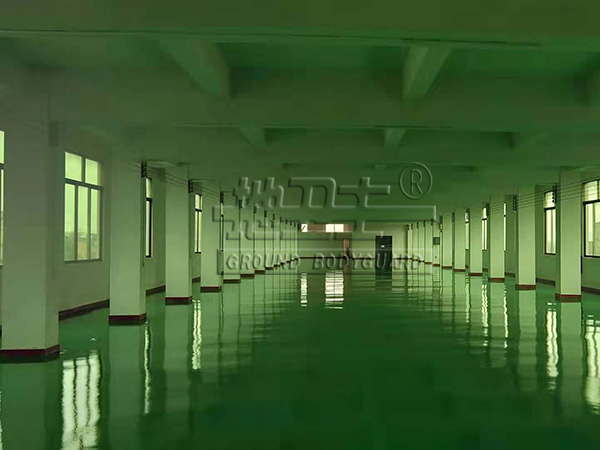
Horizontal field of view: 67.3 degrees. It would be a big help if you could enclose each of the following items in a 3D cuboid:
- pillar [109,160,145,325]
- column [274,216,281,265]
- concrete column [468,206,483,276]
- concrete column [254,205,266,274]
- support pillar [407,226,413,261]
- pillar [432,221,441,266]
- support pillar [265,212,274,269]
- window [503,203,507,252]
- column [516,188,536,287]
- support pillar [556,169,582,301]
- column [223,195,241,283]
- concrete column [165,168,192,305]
[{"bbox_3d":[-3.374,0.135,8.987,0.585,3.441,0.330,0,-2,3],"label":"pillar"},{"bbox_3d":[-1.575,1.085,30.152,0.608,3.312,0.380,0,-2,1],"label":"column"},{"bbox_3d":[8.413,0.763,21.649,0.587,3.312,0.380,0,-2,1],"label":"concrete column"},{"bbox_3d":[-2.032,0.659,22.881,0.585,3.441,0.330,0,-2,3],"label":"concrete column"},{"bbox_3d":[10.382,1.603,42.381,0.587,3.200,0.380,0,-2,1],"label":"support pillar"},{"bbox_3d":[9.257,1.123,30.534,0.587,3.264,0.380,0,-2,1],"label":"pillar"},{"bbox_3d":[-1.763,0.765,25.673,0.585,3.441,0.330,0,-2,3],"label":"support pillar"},{"bbox_3d":[10.221,0.187,22.880,0.130,2.384,1.680,0,-2,5],"label":"window"},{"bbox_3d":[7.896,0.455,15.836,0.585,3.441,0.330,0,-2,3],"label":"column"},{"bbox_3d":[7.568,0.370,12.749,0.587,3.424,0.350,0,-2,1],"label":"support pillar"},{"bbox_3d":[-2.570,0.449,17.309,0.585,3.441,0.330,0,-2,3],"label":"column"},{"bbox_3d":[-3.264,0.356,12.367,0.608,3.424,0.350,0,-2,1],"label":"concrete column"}]

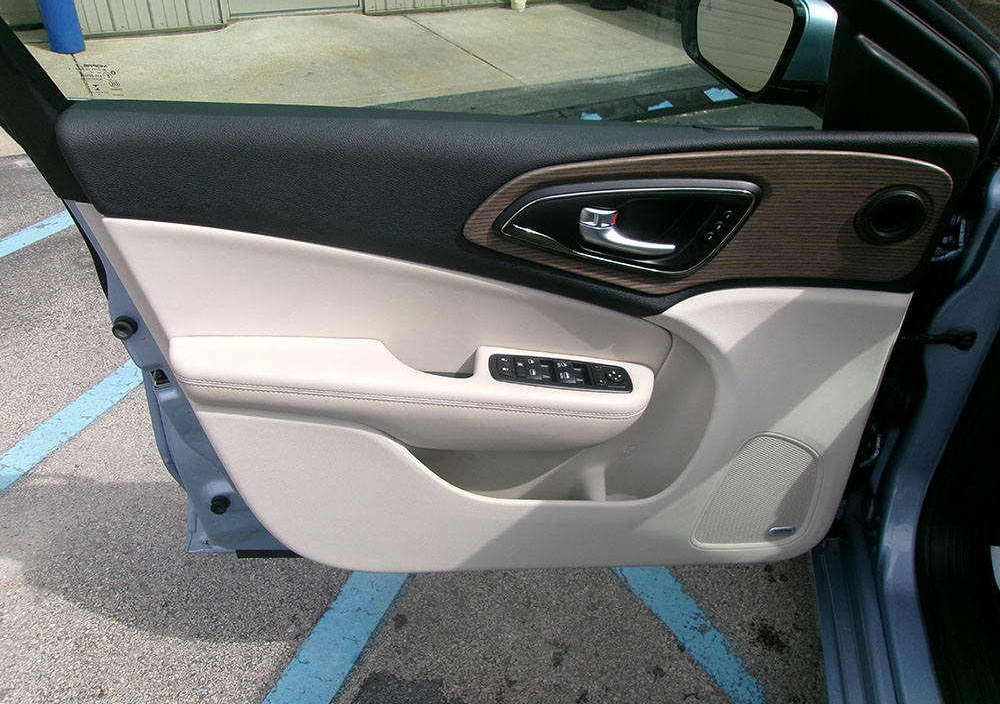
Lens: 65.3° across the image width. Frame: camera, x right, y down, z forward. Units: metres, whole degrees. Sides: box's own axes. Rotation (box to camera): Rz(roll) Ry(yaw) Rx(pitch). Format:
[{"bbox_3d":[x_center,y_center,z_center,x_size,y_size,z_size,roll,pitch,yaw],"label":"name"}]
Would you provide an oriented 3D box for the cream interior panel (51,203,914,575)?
[{"bbox_3d":[-0.003,0.090,1.005,0.970,0.535,0.160,1,34,-2],"label":"cream interior panel"}]

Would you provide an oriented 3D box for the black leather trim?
[{"bbox_3d":[0.029,-0.164,0.903,0.985,0.235,0.100,1,34,-2],"label":"black leather trim"}]

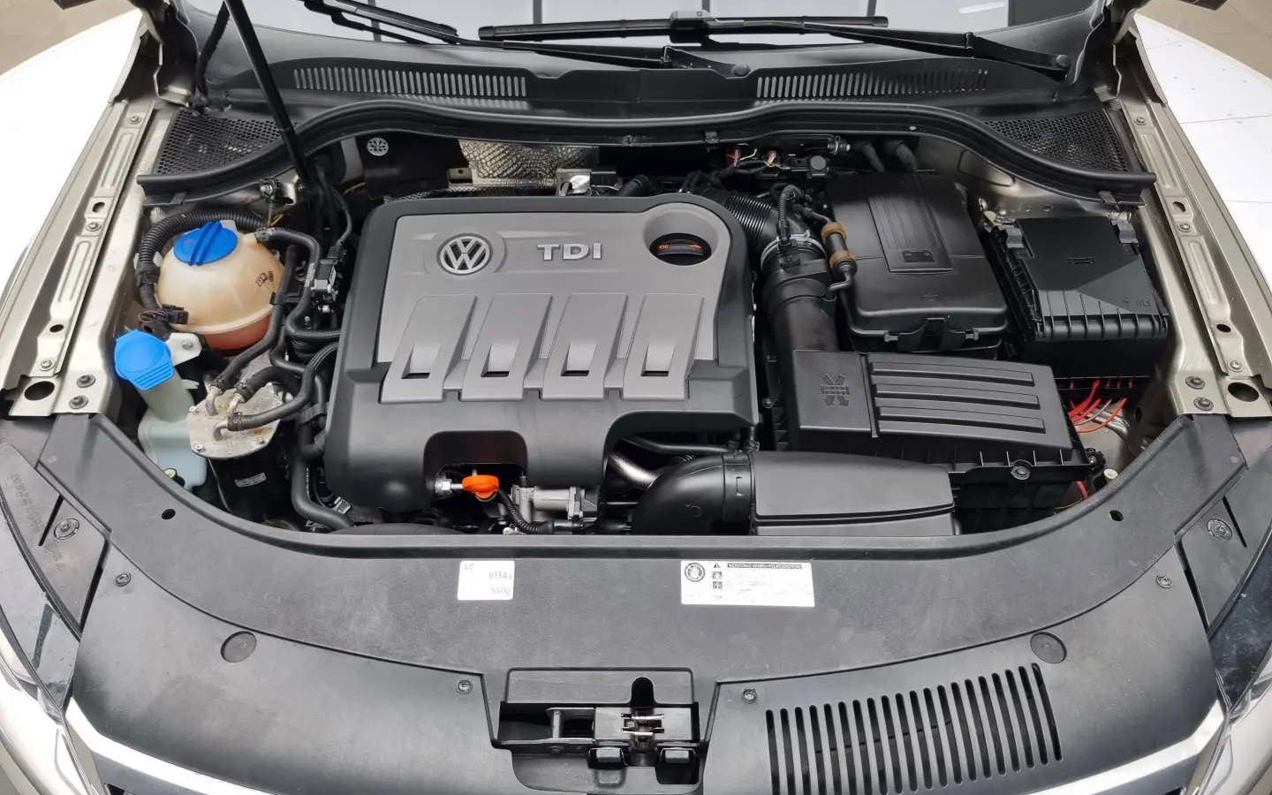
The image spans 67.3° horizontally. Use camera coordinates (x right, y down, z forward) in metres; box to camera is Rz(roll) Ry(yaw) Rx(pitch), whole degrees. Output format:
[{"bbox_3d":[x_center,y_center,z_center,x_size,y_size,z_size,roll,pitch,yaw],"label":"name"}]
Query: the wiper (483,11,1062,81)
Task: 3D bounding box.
[{"bbox_3d":[0.199,-0.517,1.400,0.850,0.060,0.085,0,63,0],"label":"wiper"}]

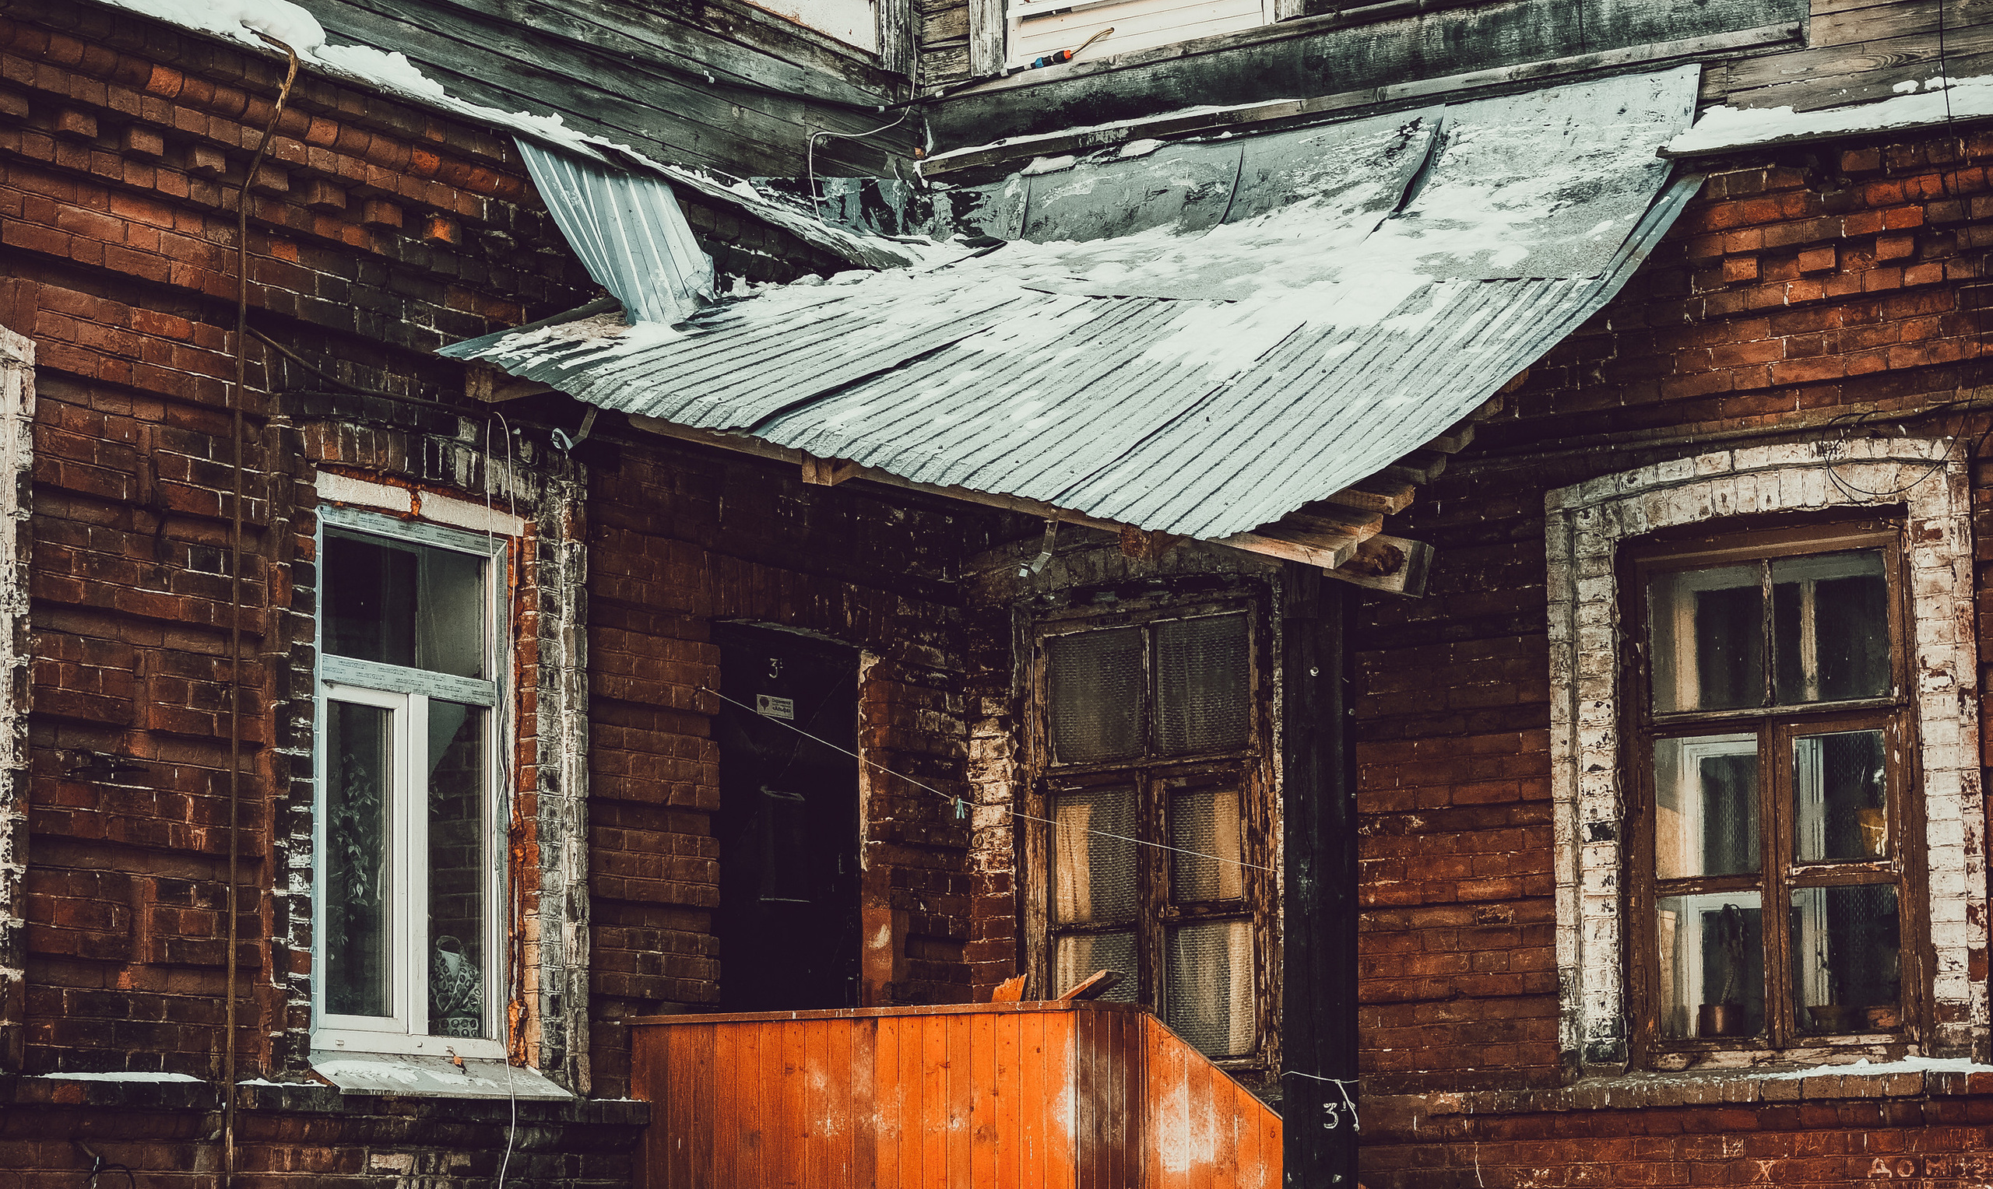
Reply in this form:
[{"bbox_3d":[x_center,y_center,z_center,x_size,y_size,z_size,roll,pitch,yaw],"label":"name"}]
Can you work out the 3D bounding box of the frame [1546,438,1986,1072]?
[{"bbox_3d":[2.470,0.548,14.024,1.419,1.944,0.220,-6,-10,32],"label":"frame"}]

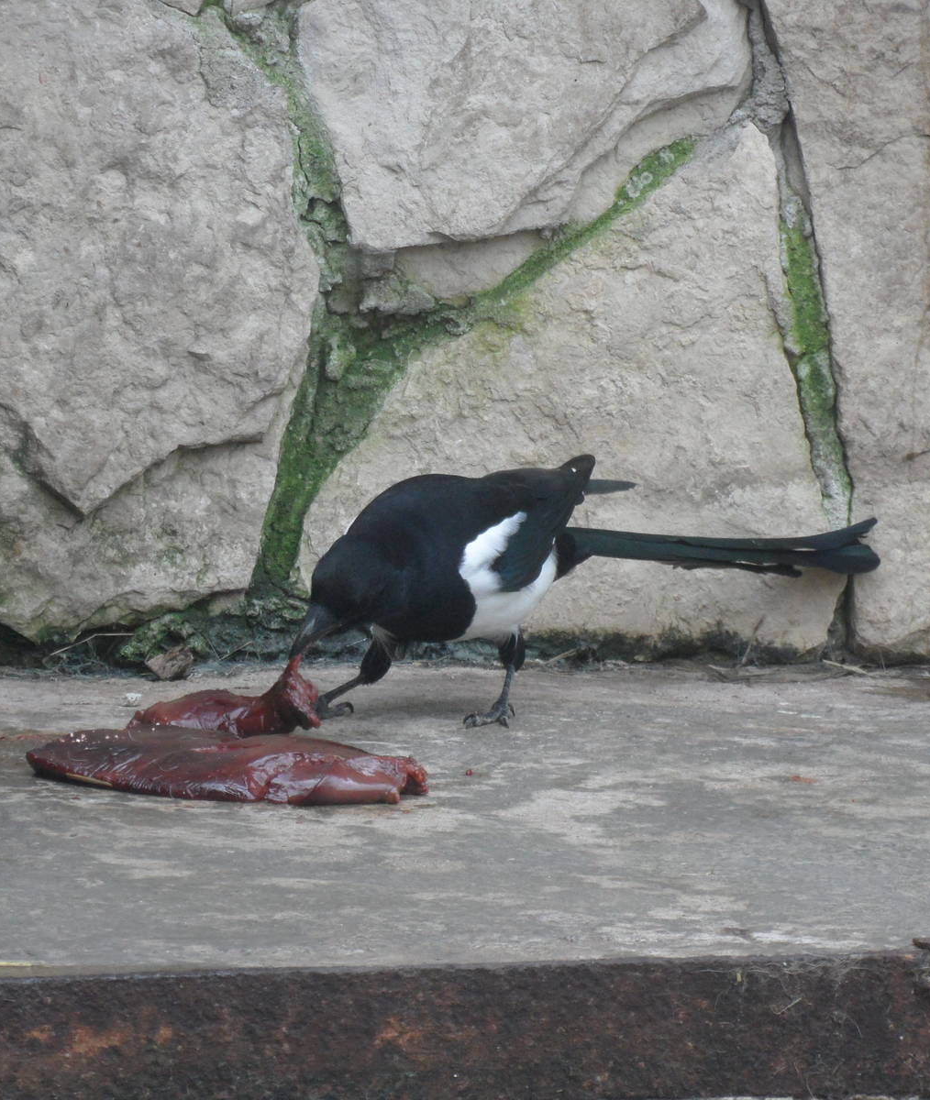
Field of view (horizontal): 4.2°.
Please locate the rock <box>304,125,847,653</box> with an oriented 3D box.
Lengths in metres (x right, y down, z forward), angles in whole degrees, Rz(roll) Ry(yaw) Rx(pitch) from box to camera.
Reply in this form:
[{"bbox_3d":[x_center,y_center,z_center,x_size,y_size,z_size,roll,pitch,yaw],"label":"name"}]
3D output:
[{"bbox_3d":[0.067,-0.118,8.303,0.352,0.355,0.130,0,12,-4],"label":"rock"}]

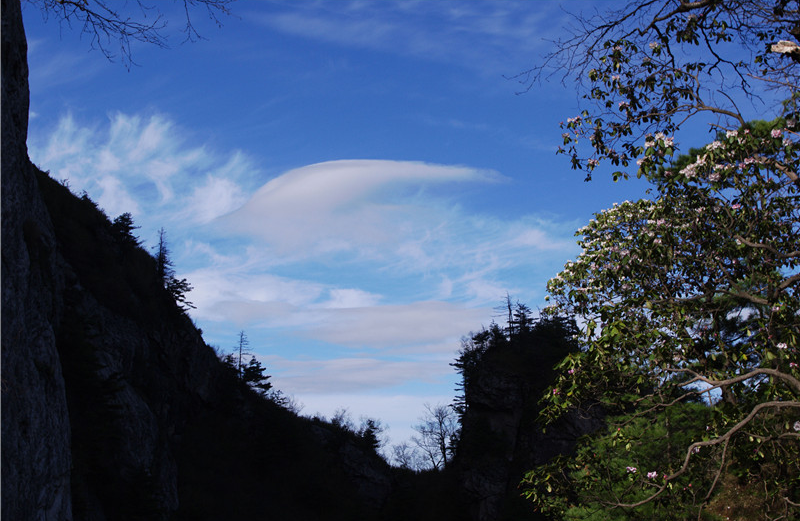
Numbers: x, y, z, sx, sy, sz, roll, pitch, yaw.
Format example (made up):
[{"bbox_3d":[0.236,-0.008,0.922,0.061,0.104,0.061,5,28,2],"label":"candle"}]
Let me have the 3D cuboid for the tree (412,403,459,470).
[{"bbox_3d":[3.918,19.424,120.000,5.100,7.200,4.900,0,-17,0],"label":"tree"}]

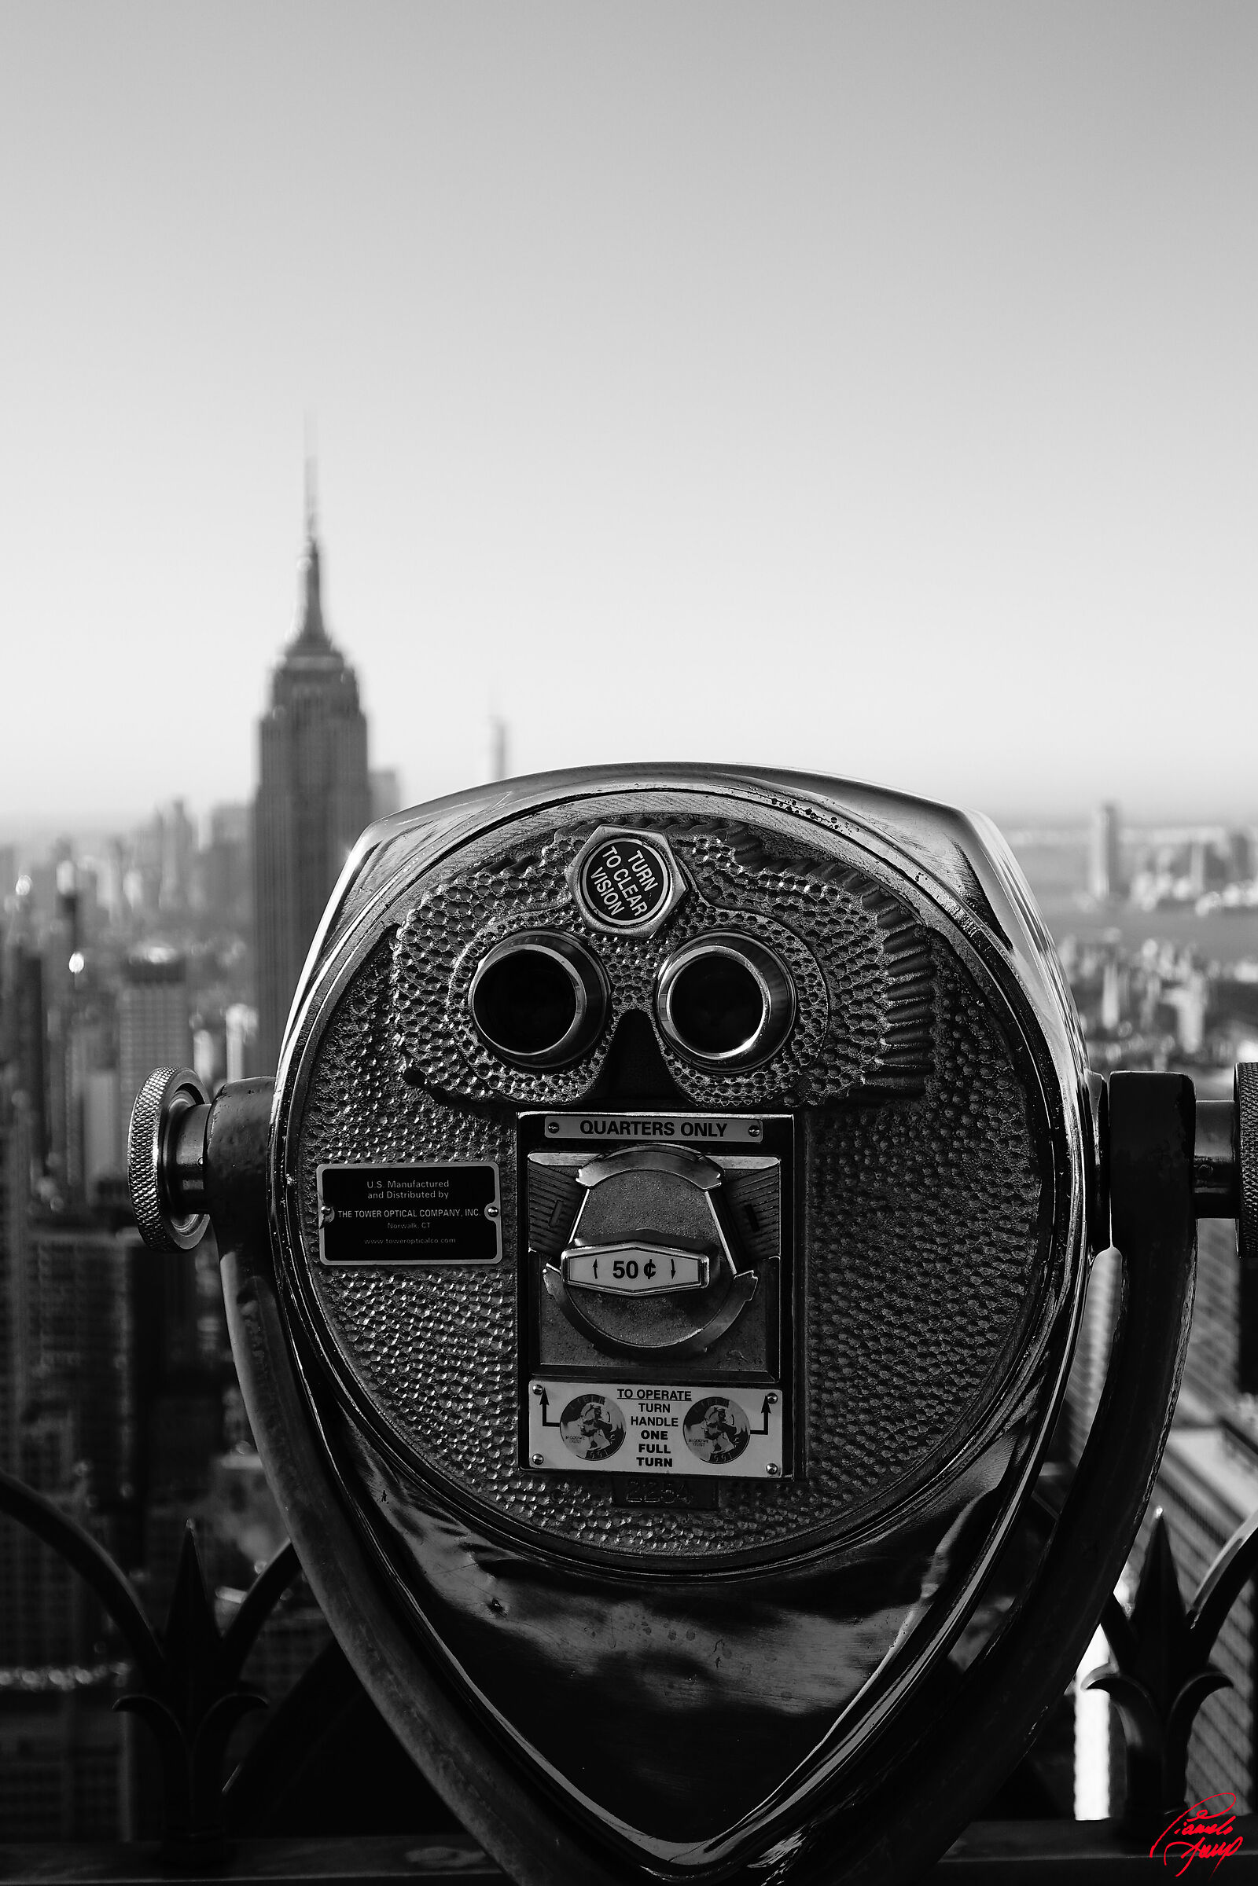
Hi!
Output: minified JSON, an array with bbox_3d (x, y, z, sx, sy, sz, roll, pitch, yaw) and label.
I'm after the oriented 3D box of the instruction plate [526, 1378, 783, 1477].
[{"bbox_3d":[0.010,0.172,0.965,0.091,0.031,0.002,0,0,11],"label":"instruction plate"}]

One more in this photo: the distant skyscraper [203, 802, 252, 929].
[{"bbox_3d":[-894.520,-198.420,6143.830,86.000,248.000,35.000,0,3,-2],"label":"distant skyscraper"}]

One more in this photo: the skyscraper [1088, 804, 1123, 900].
[{"bbox_3d":[1180.770,-219.310,6753.970,45.000,238.000,65.000,-1,3,-12],"label":"skyscraper"}]

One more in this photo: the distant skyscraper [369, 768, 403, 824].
[{"bbox_3d":[-535.640,-224.770,5977.910,62.000,329.000,55.000,0,3,-6],"label":"distant skyscraper"}]

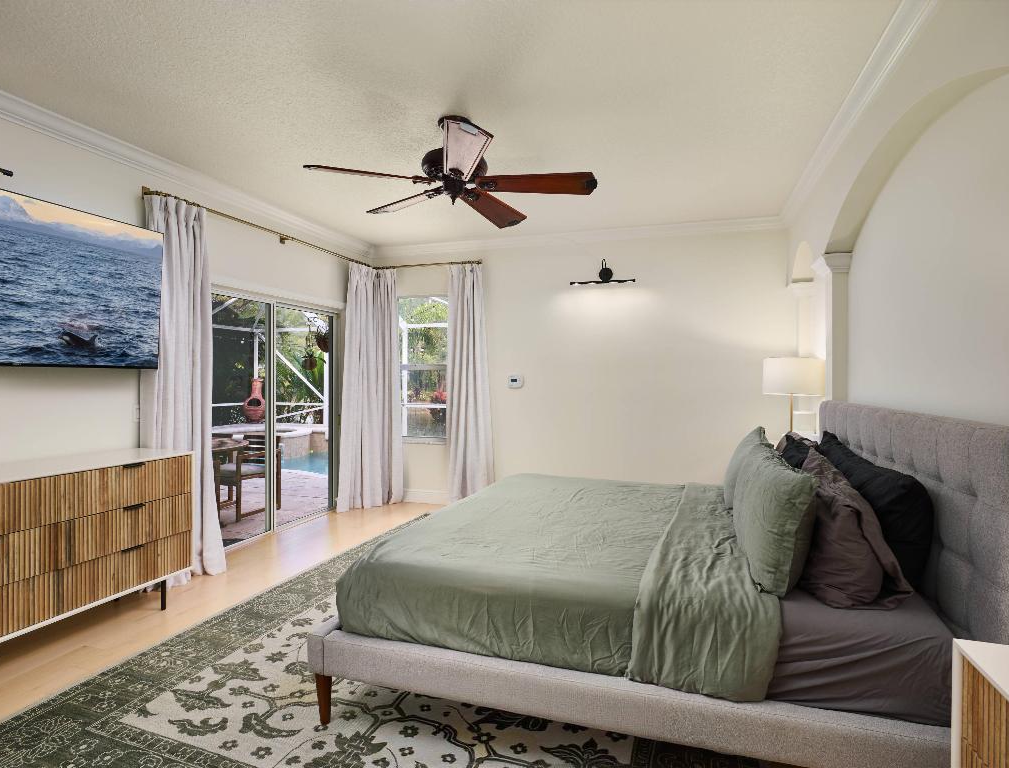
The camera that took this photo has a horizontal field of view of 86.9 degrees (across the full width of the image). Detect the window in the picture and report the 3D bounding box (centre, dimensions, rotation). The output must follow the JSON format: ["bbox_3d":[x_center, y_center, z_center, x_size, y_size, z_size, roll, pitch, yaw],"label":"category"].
[{"bbox_3d":[-0.769,-0.170,5.816,0.800,1.600,0.120,0,1,19],"label":"window"}]

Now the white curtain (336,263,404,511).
[{"bbox_3d":[-1.400,0.029,5.641,0.480,2.545,0.560,0,1,19],"label":"white curtain"}]

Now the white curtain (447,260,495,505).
[{"bbox_3d":[-0.367,0.031,5.543,0.510,2.550,0.160,0,1,19],"label":"white curtain"}]

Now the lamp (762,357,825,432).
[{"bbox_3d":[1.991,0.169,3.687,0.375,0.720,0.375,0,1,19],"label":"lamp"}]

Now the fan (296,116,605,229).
[{"bbox_3d":[-0.275,-1.262,3.025,1.540,0.475,1.500,0,1,19],"label":"fan"}]

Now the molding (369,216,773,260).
[{"bbox_3d":[0.447,-1.435,5.308,4.264,0.120,0.100,0,1,19],"label":"molding"}]

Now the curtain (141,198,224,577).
[{"bbox_3d":[-2.188,0.039,3.664,0.270,2.555,0.530,0,1,19],"label":"curtain"}]

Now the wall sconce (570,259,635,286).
[{"bbox_3d":[0.946,-1.072,5.120,0.600,0.260,0.140,0,1,19],"label":"wall sconce"}]

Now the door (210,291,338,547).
[{"bbox_3d":[-2.055,0.288,4.693,0.120,2.040,1.816,0,1,19],"label":"door"}]

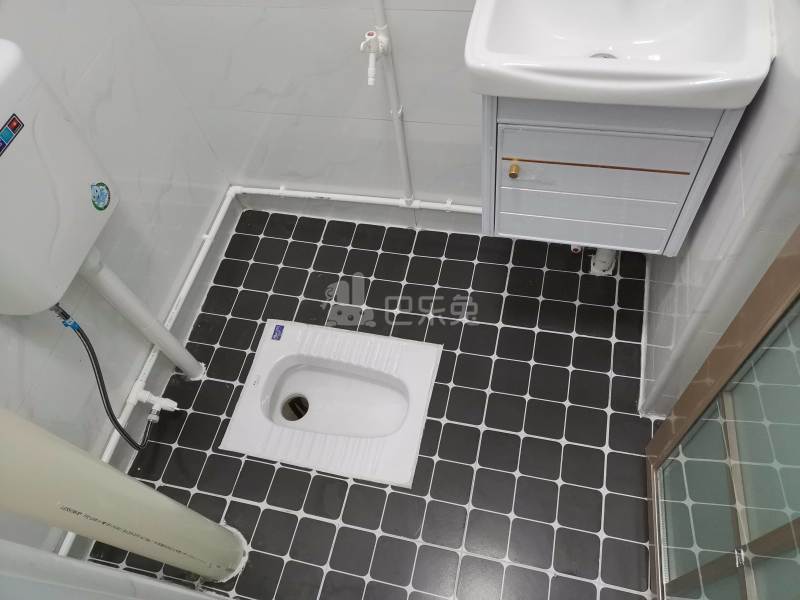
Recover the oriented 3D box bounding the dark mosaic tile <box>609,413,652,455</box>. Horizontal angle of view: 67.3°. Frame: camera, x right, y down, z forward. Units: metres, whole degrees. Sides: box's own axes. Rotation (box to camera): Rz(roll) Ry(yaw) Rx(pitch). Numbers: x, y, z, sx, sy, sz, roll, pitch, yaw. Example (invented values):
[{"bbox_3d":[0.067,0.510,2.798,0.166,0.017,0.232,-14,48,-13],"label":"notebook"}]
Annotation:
[{"bbox_3d":[0.568,0.332,1.487,0.096,0.010,0.096,7,61,14],"label":"dark mosaic tile"}]

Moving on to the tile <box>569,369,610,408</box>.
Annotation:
[{"bbox_3d":[0.492,0.233,1.559,0.096,0.010,0.096,7,61,14],"label":"tile"}]

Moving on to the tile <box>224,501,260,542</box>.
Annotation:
[{"bbox_3d":[-0.398,0.552,1.494,0.096,0.008,0.096,8,61,14],"label":"tile"}]

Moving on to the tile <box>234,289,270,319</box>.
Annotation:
[{"bbox_3d":[-0.455,0.017,1.824,0.097,0.009,0.097,8,61,13],"label":"tile"}]

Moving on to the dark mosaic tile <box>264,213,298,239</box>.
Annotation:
[{"bbox_3d":[-0.389,-0.240,1.967,0.097,0.009,0.097,8,61,13],"label":"dark mosaic tile"}]

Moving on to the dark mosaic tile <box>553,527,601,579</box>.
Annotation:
[{"bbox_3d":[0.398,0.572,1.353,0.097,0.010,0.097,7,60,14],"label":"dark mosaic tile"}]

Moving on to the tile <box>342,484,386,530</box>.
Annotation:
[{"bbox_3d":[-0.086,0.508,1.471,0.097,0.010,0.097,7,60,14],"label":"tile"}]

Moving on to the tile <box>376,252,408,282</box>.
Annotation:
[{"bbox_3d":[-0.022,-0.099,1.827,0.096,0.009,0.096,8,60,14],"label":"tile"}]

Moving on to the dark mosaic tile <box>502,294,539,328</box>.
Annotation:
[{"bbox_3d":[0.342,0.037,1.692,0.097,0.010,0.097,7,60,14],"label":"dark mosaic tile"}]

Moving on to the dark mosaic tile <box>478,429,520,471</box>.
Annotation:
[{"bbox_3d":[0.248,0.374,1.495,0.096,0.008,0.096,8,61,14],"label":"dark mosaic tile"}]

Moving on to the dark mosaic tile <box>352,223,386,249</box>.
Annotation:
[{"bbox_3d":[-0.099,-0.197,1.898,0.096,0.008,0.096,7,61,14],"label":"dark mosaic tile"}]

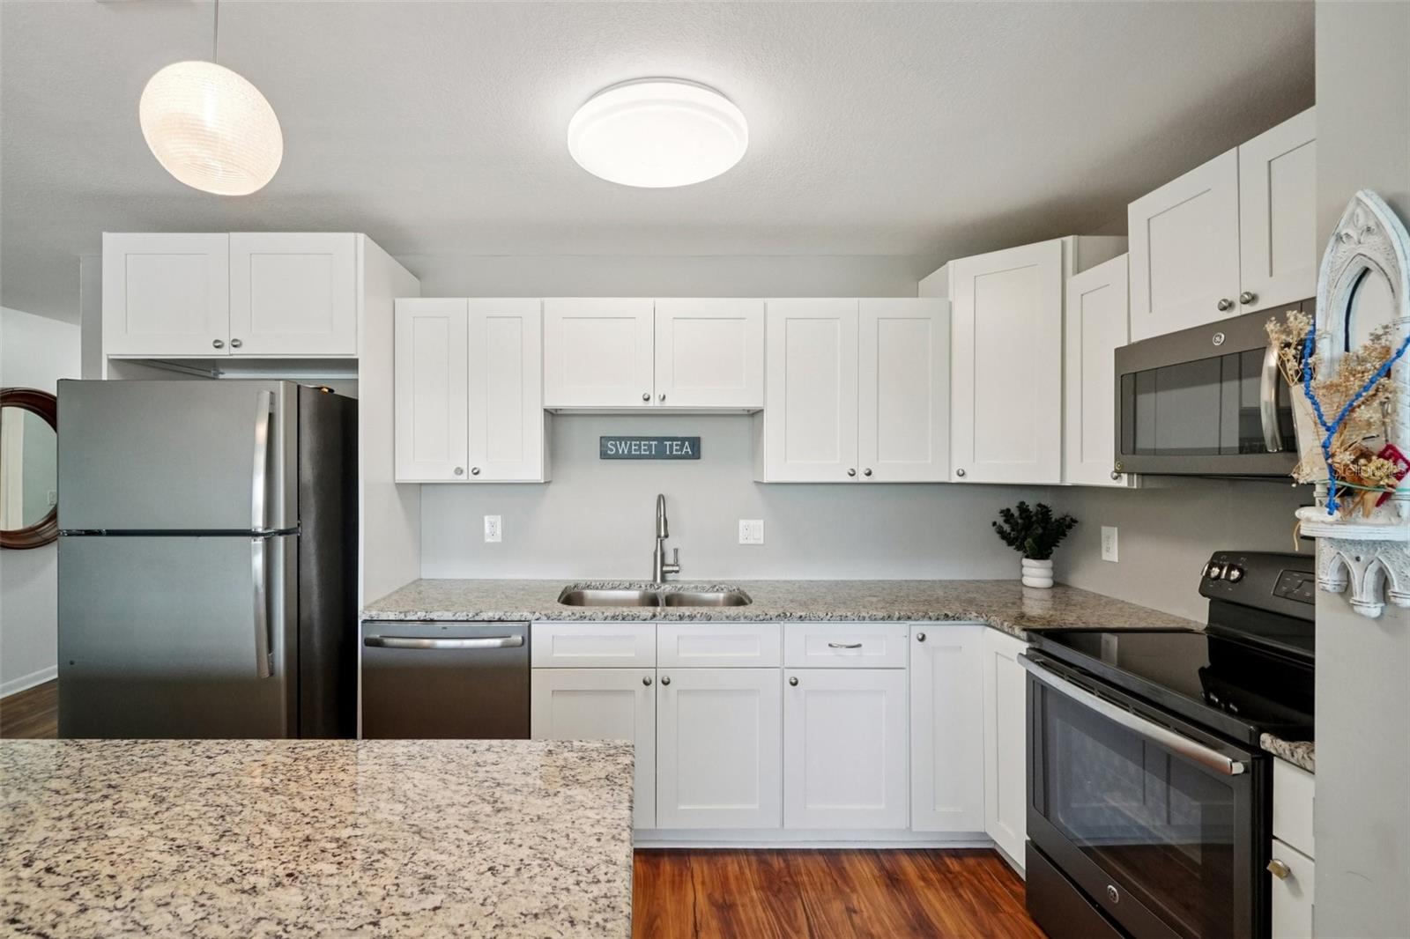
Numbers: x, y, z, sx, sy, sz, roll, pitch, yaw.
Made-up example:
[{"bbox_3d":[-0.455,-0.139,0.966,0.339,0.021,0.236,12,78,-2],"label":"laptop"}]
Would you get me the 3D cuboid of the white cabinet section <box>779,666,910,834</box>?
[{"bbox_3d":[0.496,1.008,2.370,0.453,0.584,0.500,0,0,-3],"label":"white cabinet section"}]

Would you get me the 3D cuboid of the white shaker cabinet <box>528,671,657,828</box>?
[{"bbox_3d":[-0.420,1.000,2.410,0.452,0.585,0.600,0,0,-3],"label":"white shaker cabinet"}]

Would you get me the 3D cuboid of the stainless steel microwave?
[{"bbox_3d":[1.535,-0.196,1.525,0.400,0.415,0.745,0,0,-6],"label":"stainless steel microwave"}]

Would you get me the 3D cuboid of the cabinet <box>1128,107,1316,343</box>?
[{"bbox_3d":[1.565,-0.628,1.555,0.325,0.455,0.745,0,0,-6],"label":"cabinet"}]

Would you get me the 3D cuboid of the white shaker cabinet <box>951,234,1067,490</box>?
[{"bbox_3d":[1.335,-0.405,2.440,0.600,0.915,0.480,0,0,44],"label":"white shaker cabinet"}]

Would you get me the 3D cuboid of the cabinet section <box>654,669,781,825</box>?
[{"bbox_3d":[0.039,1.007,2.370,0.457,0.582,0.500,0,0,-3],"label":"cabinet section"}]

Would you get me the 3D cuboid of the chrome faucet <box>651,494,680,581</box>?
[{"bbox_3d":[-0.175,0.310,2.565,0.125,0.405,0.250,0,0,-8],"label":"chrome faucet"}]

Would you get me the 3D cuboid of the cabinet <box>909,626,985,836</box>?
[{"bbox_3d":[0.867,0.938,2.410,0.280,0.765,0.580,0,0,0],"label":"cabinet"}]

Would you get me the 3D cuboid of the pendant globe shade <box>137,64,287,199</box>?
[{"bbox_3d":[-0.733,-0.506,0.880,0.168,0.171,0.168,0,0,0],"label":"pendant globe shade"}]

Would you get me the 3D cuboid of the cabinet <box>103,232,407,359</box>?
[{"bbox_3d":[-1.728,-0.629,2.425,0.940,0.460,0.610,0,0,0],"label":"cabinet"}]

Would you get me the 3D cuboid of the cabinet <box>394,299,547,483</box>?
[{"bbox_3d":[-0.970,-0.325,2.560,0.615,0.762,0.325,0,0,-3],"label":"cabinet"}]

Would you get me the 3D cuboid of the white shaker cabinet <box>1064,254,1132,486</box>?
[{"bbox_3d":[1.480,-0.324,1.960,0.325,0.762,0.305,0,0,-5],"label":"white shaker cabinet"}]

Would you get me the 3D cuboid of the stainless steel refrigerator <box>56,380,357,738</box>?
[{"bbox_3d":[-1.715,0.567,2.225,0.725,1.705,0.800,0,0,0],"label":"stainless steel refrigerator"}]

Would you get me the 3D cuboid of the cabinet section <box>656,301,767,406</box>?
[{"bbox_3d":[0.012,-0.477,2.562,0.451,0.456,0.290,0,0,-3],"label":"cabinet section"}]

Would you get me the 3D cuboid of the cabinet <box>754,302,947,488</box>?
[{"bbox_3d":[0.624,-0.329,2.590,0.768,0.764,0.320,0,0,0],"label":"cabinet"}]

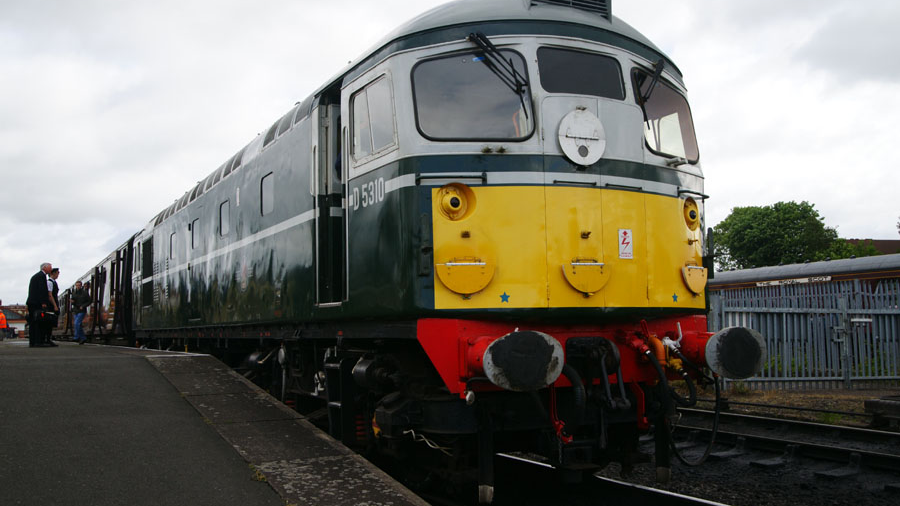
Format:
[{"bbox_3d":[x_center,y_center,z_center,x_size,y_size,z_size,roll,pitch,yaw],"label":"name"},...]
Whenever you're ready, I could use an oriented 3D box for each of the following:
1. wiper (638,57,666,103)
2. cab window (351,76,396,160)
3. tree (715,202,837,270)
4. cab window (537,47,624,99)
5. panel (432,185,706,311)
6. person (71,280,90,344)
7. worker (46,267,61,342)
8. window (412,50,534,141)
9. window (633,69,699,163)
[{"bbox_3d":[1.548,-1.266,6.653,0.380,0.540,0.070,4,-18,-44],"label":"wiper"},{"bbox_3d":[-0.563,-0.967,6.340,0.050,0.540,0.810,1,-6,-27],"label":"cab window"},{"bbox_3d":[20.834,1.440,56.000,7.800,9.500,7.800,-3,-5,20],"label":"tree"},{"bbox_3d":[0.955,-1.284,6.296,0.720,0.355,0.050,1,-15,-27],"label":"cab window"},{"bbox_3d":[0.988,-0.030,6.175,2.360,0.860,0.240,1,-6,-27],"label":"panel"},{"bbox_3d":[-10.220,1.646,24.200,0.560,1.730,0.420,1,-6,-27],"label":"person"},{"bbox_3d":[-8.769,1.169,19.300,0.400,1.710,0.500,1,-6,-27],"label":"worker"},{"bbox_3d":[0.156,-1.080,5.972,0.780,0.680,0.060,0,-16,-10],"label":"window"},{"bbox_3d":[1.678,-1.044,6.751,0.780,0.680,0.060,4,-18,-44],"label":"window"}]

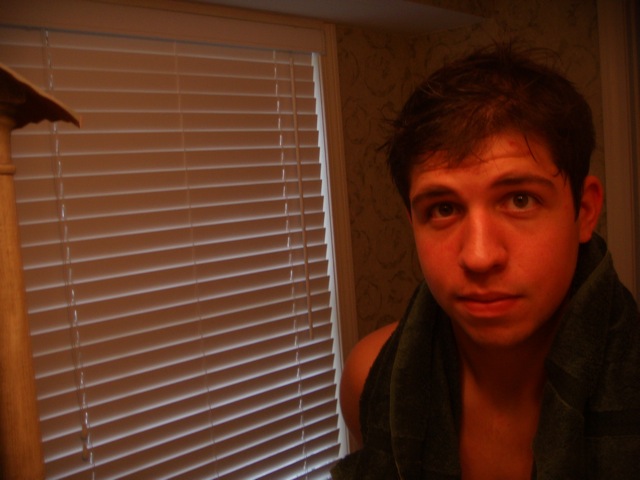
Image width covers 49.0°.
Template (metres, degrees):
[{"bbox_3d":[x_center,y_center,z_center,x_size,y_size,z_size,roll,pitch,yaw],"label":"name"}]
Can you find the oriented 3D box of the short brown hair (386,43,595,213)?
[{"bbox_3d":[0.161,-0.084,0.675,0.188,0.185,0.212,-5,2,21],"label":"short brown hair"}]

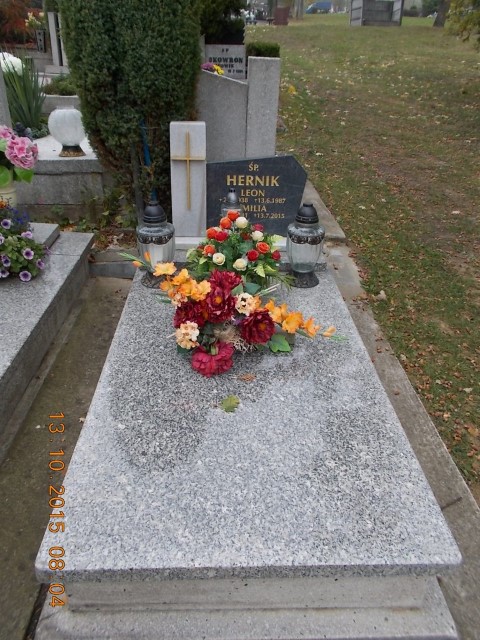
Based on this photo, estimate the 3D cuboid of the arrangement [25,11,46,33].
[{"bbox_3d":[-2.544,-3.695,5.949,0.270,0.235,0.240,0,26,-3],"label":"arrangement"}]

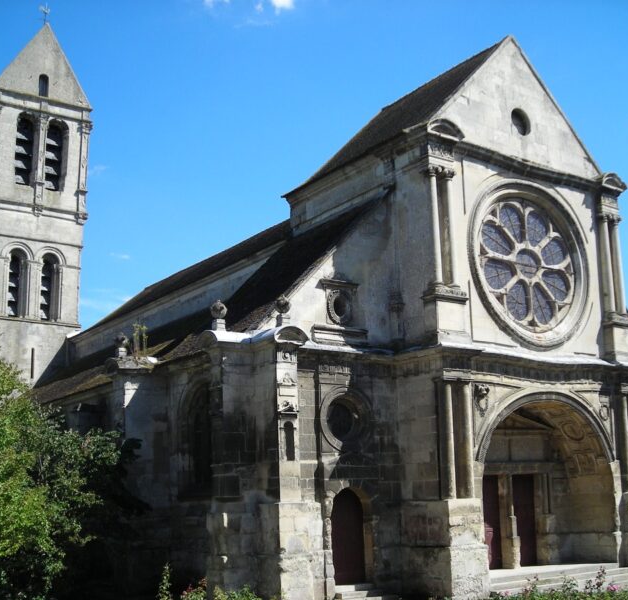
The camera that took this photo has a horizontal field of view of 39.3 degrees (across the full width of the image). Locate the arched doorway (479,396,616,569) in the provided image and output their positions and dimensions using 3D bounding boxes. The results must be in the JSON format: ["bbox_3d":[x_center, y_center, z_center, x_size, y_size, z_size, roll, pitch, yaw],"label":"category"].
[{"bbox_3d":[6.619,5.500,26.647,6.028,5.104,1.408,7,-15,-34],"label":"arched doorway"}]

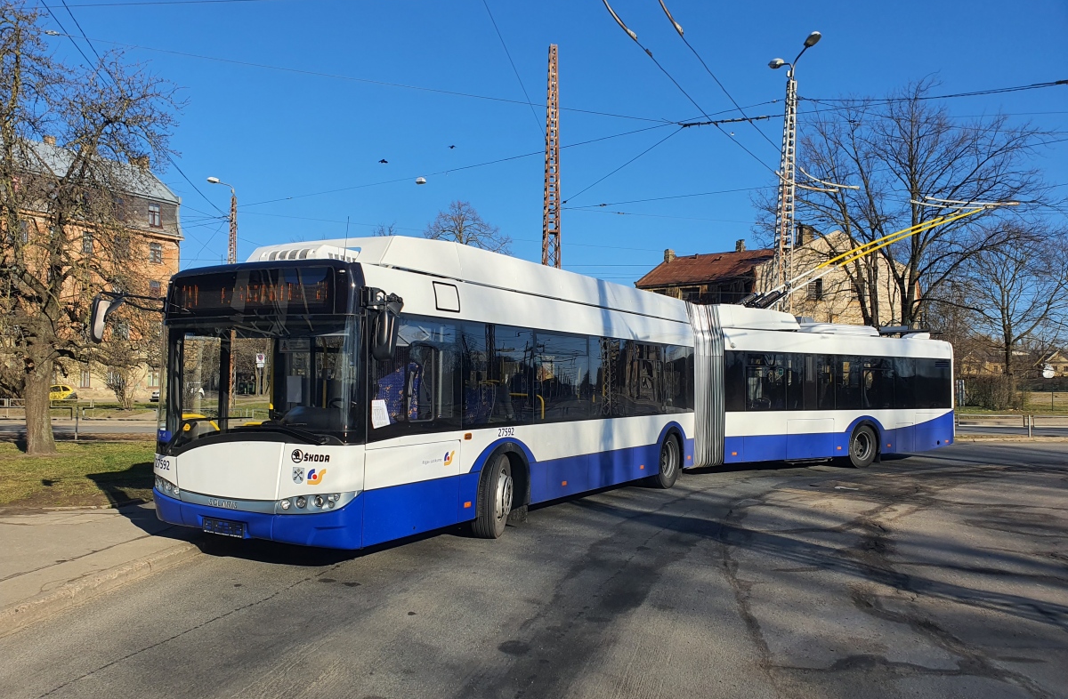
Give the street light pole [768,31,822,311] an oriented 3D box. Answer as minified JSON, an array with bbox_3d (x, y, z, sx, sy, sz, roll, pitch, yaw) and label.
[{"bbox_3d":[8.183,-3.643,25.578,0.750,12.900,2.400,1,-2,-10],"label":"street light pole"}]

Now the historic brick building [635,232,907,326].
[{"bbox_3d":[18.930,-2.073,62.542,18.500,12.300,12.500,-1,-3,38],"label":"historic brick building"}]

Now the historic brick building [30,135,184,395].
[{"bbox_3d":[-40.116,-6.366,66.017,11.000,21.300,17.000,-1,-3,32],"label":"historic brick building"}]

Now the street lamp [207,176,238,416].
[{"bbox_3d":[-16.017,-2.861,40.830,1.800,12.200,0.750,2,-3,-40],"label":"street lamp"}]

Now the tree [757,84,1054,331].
[{"bbox_3d":[22.617,-6.550,48.825,18.000,20.500,16.000,1,-3,-18],"label":"tree"}]

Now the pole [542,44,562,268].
[{"bbox_3d":[0.503,-3.072,22.849,0.580,11.400,0.580,1,-3,-18],"label":"pole"}]

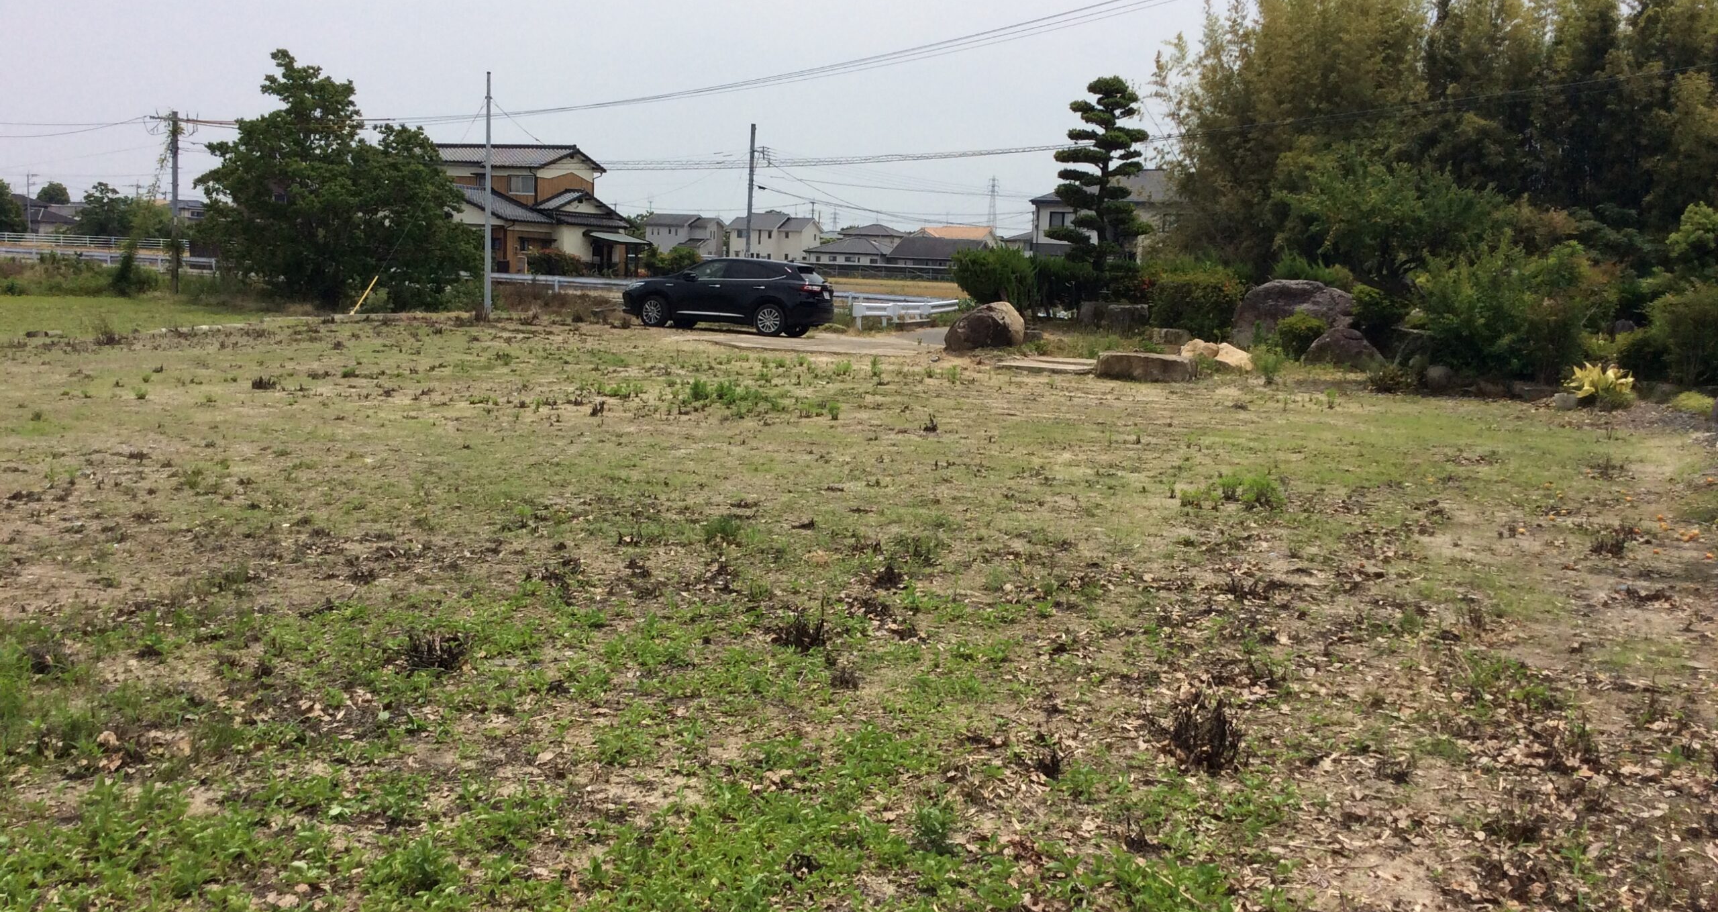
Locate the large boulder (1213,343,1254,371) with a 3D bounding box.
[{"bbox_3d":[6.056,-1.593,25.600,0.650,0.470,0.500,3,7,11],"label":"large boulder"}]

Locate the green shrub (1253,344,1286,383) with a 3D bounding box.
[{"bbox_3d":[6.527,-1.472,25.200,0.530,0.618,0.480,4,7,14],"label":"green shrub"}]

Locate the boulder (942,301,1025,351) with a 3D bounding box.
[{"bbox_3d":[2.422,-2.499,30.600,1.500,0.980,1.150,3,7,11],"label":"boulder"}]

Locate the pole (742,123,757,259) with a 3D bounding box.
[{"bbox_3d":[-5.980,-13.696,87.451,0.330,9.000,0.330,3,7,0],"label":"pole"}]

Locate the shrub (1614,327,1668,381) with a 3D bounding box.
[{"bbox_3d":[11.731,-1.520,23.791,0.760,0.795,0.720,5,8,26],"label":"shrub"}]

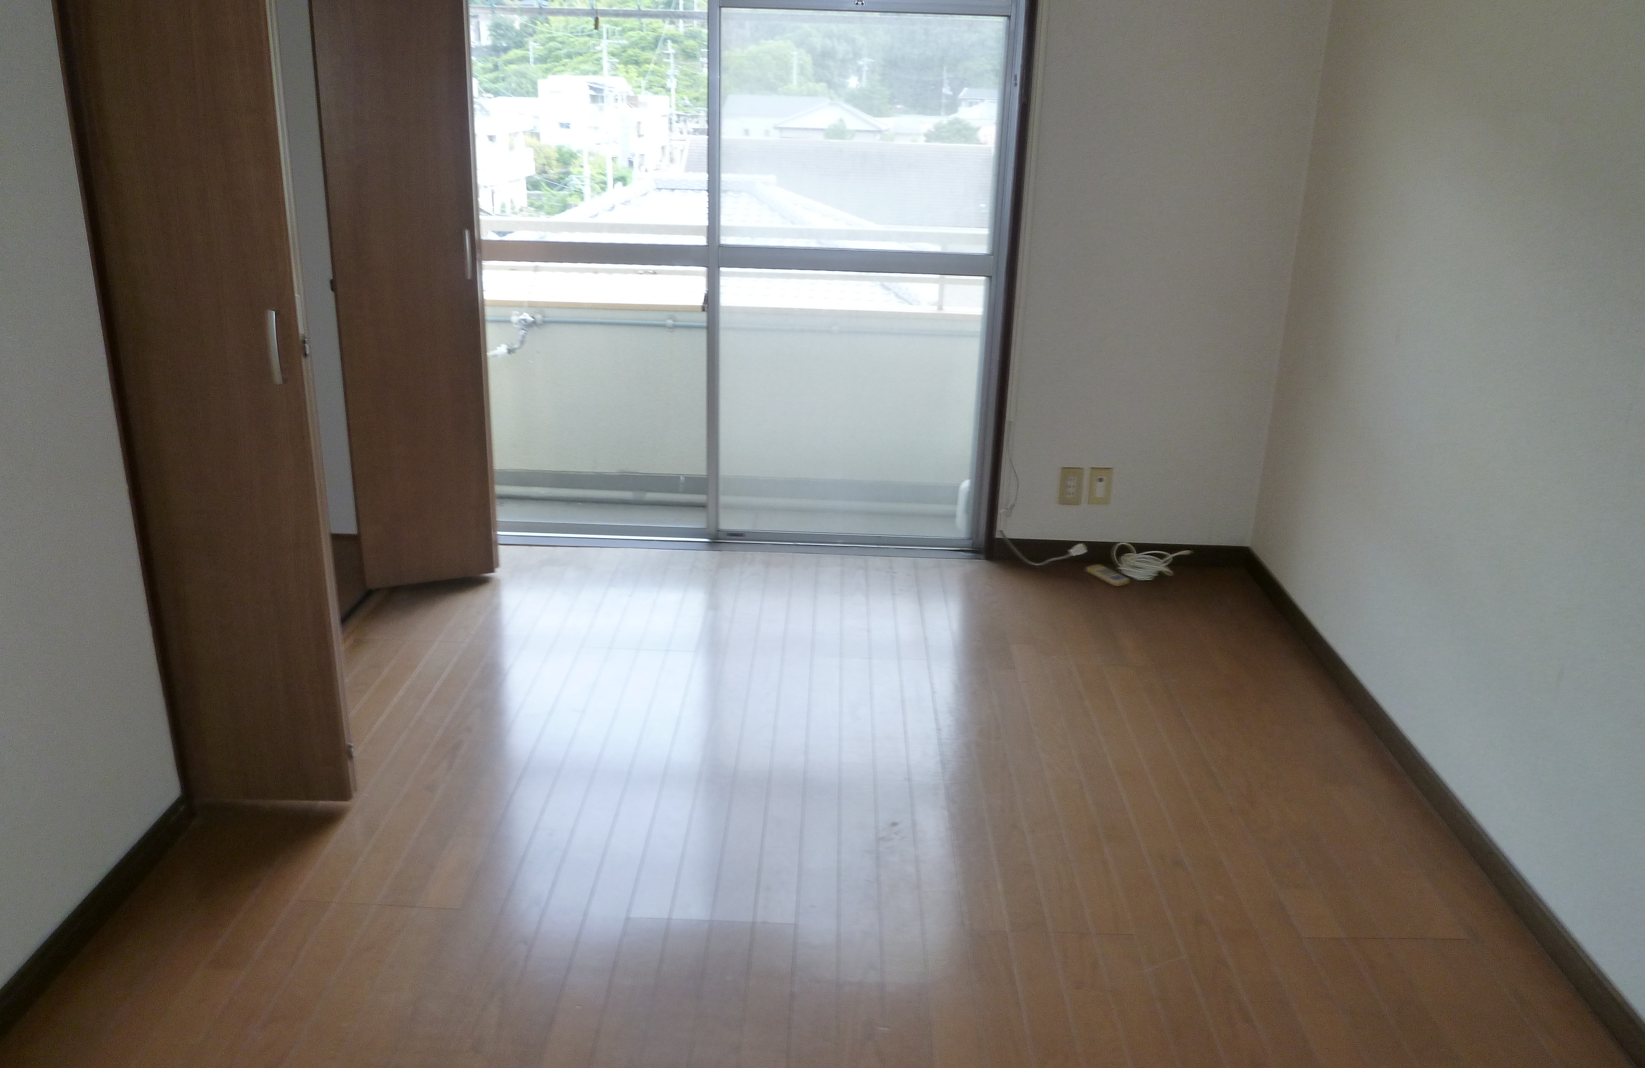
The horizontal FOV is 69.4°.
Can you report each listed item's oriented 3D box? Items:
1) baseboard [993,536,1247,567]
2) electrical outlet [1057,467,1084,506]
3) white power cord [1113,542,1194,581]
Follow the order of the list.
[{"bbox_3d":[0.952,0.064,3.774,0.798,0.074,0.018,2,20,2],"label":"baseboard"},{"bbox_3d":[0.779,-0.147,3.708,0.071,0.121,0.010,2,20,2],"label":"electrical outlet"},{"bbox_3d":[1.016,0.092,3.715,0.240,0.070,0.140,2,20,2],"label":"white power cord"}]

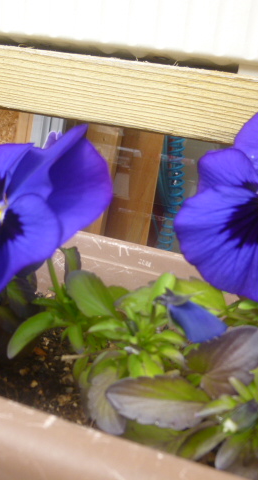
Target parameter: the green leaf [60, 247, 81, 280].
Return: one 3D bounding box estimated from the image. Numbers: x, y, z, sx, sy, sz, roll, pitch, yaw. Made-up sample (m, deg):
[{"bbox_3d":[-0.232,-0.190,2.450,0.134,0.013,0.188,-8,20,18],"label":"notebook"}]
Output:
[{"bbox_3d":[-0.034,0.013,0.265,0.012,0.020,0.008,2,6,18],"label":"green leaf"}]

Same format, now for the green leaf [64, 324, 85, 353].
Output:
[{"bbox_3d":[-0.023,0.043,0.200,0.008,0.013,0.004,-11,-25,-5],"label":"green leaf"}]

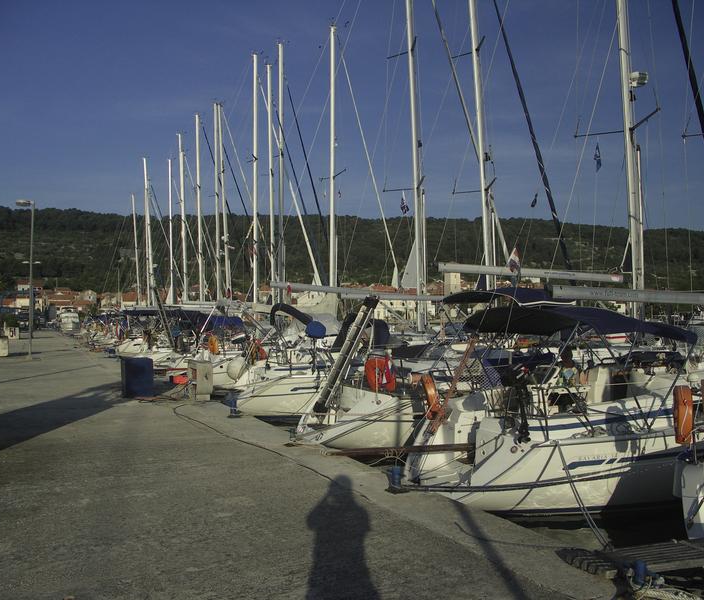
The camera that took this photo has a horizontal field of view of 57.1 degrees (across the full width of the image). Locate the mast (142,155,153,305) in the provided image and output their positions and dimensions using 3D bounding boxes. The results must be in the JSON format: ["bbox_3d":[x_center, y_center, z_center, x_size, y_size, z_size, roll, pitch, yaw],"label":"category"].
[{"bbox_3d":[-19.277,-5.304,60.770,0.220,16.080,0.180,-1,-2,-22],"label":"mast"}]

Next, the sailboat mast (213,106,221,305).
[{"bbox_3d":[-8.722,-5.585,42.177,0.210,14.580,0.170,0,-2,-27],"label":"sailboat mast"}]

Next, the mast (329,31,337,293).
[{"bbox_3d":[-0.851,-5.242,28.798,0.200,14.130,0.170,1,-2,-22],"label":"mast"}]

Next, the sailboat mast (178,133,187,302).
[{"bbox_3d":[-12.966,-5.461,49.676,0.210,14.770,0.170,-1,-2,-27],"label":"sailboat mast"}]

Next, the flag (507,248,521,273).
[{"bbox_3d":[2.226,-0.558,8.920,0.200,0.370,0.060,0,-2,14],"label":"flag"}]

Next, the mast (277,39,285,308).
[{"bbox_3d":[-3.720,-5.785,33.779,0.200,15.500,0.170,1,-2,-22],"label":"mast"}]

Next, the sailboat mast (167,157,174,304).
[{"bbox_3d":[-16.152,-5.063,57.780,0.220,15.420,0.180,0,-2,-22],"label":"sailboat mast"}]

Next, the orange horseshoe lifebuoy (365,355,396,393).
[{"bbox_3d":[0.449,1.166,10.200,0.500,0.580,0.110,0,-1,-21],"label":"orange horseshoe lifebuoy"}]

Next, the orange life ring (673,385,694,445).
[{"bbox_3d":[3.637,1.256,7.100,0.130,0.630,0.520,-1,-2,18],"label":"orange life ring"}]

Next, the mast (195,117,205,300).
[{"bbox_3d":[-10.513,-5.583,44.678,0.210,14.720,0.170,-1,-2,-27],"label":"mast"}]

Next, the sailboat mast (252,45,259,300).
[{"bbox_3d":[-5.095,-5.814,34.180,0.210,14.580,0.170,0,-2,-27],"label":"sailboat mast"}]

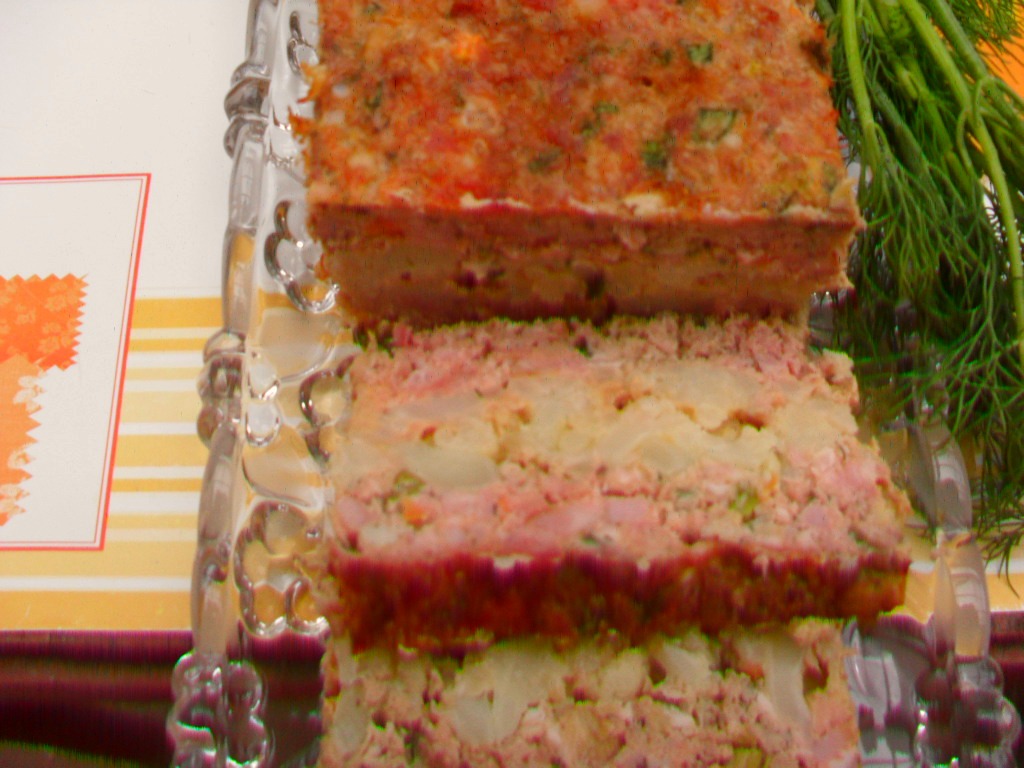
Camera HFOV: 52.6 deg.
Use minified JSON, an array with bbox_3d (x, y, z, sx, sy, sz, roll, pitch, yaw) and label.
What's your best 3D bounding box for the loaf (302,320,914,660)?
[{"bbox_3d":[0.021,0.019,0.218,0.109,0.026,0.056,0,47,-2],"label":"loaf"}]

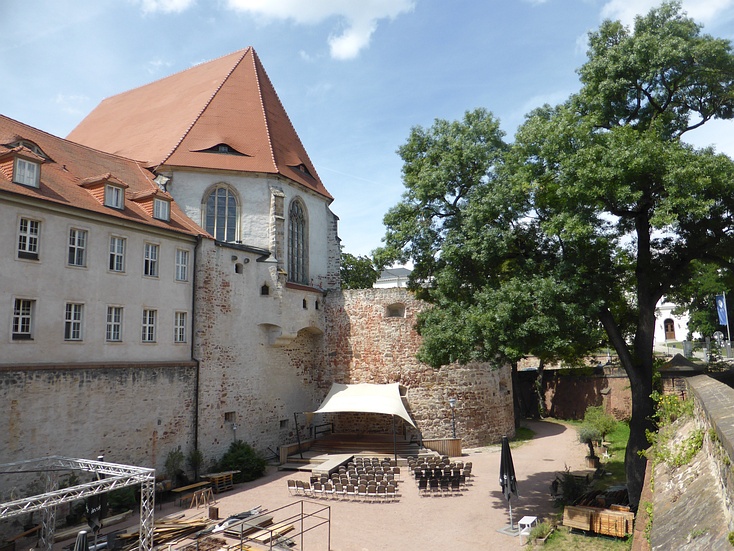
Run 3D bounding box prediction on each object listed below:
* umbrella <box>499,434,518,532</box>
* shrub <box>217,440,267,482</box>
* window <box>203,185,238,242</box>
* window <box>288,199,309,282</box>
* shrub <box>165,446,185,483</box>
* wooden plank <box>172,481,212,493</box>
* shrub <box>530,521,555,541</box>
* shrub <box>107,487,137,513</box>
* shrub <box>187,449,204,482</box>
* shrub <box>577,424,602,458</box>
[{"bbox_3d":[6.158,9.036,23.064,0.750,3.750,0.750,-1,-9,0],"label":"umbrella"},{"bbox_3d":[-8.042,11.766,34.063,2.300,2.250,2.900,-6,-10,30],"label":"shrub"},{"bbox_3d":[-11.702,-4.971,42.740,2.950,4.900,0.400,1,-9,-15],"label":"window"},{"bbox_3d":[-5.978,-2.893,45.997,0.400,7.600,2.850,-6,-10,30],"label":"window"},{"bbox_3d":[-11.469,11.493,31.705,1.150,2.200,1.150,-1,-9,0],"label":"shrub"},{"bbox_3d":[-9.331,11.284,28.323,0.520,0.050,2.250,-5,-10,26],"label":"wooden plank"},{"bbox_3d":[7.062,10.181,21.252,0.900,0.600,0.950,-7,-11,35],"label":"shrub"},{"bbox_3d":[-12.528,11.337,27.126,1.200,1.150,1.300,-6,-10,30],"label":"shrub"},{"bbox_3d":[-10.533,11.714,32.760,1.050,2.050,1.050,-1,-9,0],"label":"shrub"},{"bbox_3d":[14.865,11.180,35.404,1.600,1.850,1.600,-1,-9,0],"label":"shrub"}]

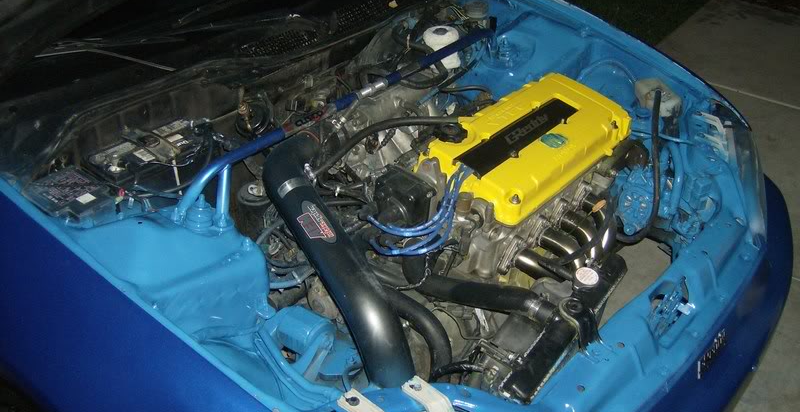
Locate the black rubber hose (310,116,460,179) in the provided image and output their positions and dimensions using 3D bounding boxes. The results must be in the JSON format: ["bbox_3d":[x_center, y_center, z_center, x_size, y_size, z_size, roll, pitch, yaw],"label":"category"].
[{"bbox_3d":[-0.017,-0.148,1.725,0.347,0.112,0.076,-14,43,-23],"label":"black rubber hose"}]

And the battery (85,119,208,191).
[{"bbox_3d":[-0.544,-0.027,1.849,0.130,0.205,0.238,32,46,29],"label":"battery"}]

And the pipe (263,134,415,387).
[{"bbox_3d":[-0.133,0.071,1.627,0.133,0.153,0.683,-15,55,-23],"label":"pipe"}]

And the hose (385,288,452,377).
[{"bbox_3d":[0.034,0.243,1.603,0.087,0.122,0.163,-24,47,-31],"label":"hose"}]

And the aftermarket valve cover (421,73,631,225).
[{"bbox_3d":[0.279,-0.141,1.797,0.248,0.080,0.495,32,46,29],"label":"aftermarket valve cover"}]

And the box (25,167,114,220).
[{"bbox_3d":[-0.658,0.011,1.683,0.112,0.087,0.133,32,46,29],"label":"box"}]

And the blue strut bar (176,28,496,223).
[{"bbox_3d":[-0.073,-0.221,1.896,0.107,0.128,1.020,32,46,29],"label":"blue strut bar"}]

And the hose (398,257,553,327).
[{"bbox_3d":[0.145,0.154,1.595,0.286,0.069,0.082,18,41,16],"label":"hose"}]

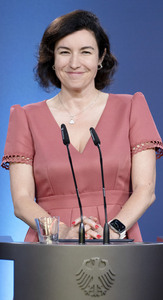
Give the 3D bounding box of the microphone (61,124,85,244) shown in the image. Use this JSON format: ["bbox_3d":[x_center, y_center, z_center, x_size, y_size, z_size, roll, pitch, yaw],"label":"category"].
[{"bbox_3d":[-0.025,0.094,5.130,0.060,0.328,0.130,0,1,-11],"label":"microphone"}]

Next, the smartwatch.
[{"bbox_3d":[0.099,0.223,5.260,0.038,0.056,0.046,-44,-8,-45],"label":"smartwatch"}]

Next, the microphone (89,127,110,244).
[{"bbox_3d":[0.049,0.097,5.130,0.055,0.322,0.130,0,1,-11],"label":"microphone"}]

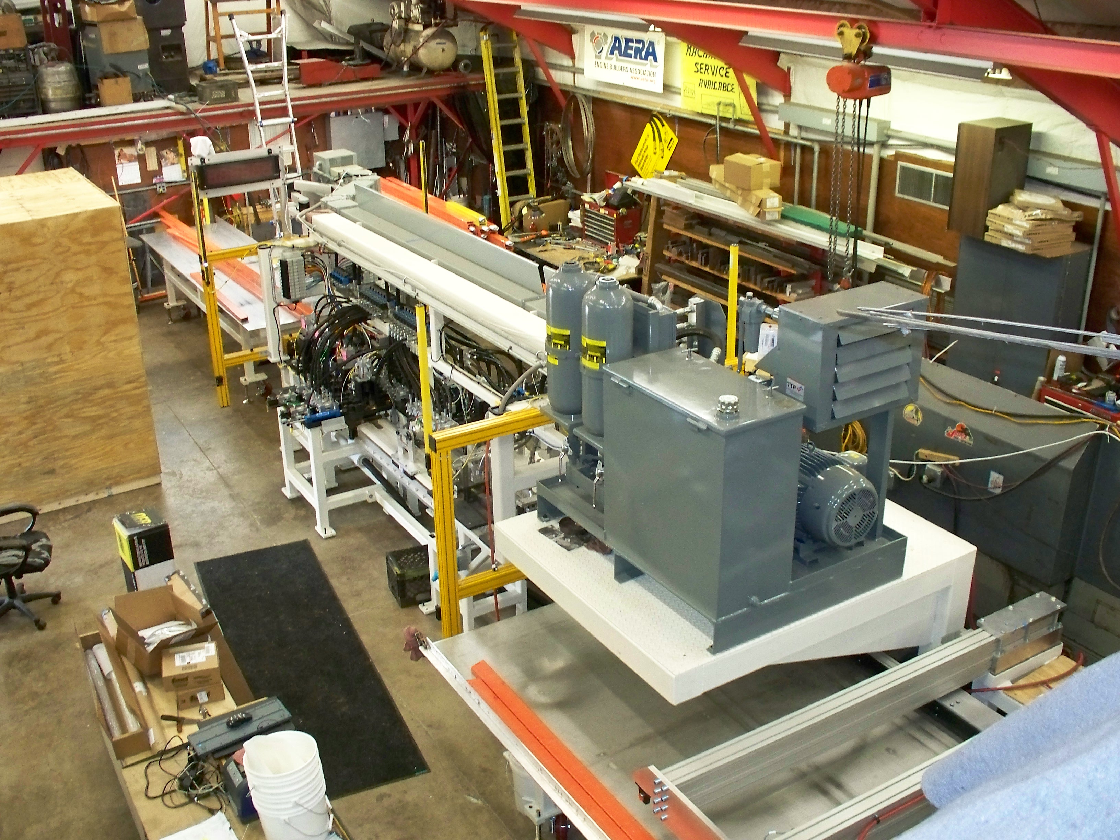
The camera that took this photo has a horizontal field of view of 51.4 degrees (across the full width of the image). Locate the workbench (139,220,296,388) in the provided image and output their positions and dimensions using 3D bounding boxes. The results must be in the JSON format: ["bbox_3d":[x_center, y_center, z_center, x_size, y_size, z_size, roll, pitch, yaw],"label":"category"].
[{"bbox_3d":[-3.615,-1.331,13.282,1.140,0.830,4.240,-15,28,-29],"label":"workbench"}]

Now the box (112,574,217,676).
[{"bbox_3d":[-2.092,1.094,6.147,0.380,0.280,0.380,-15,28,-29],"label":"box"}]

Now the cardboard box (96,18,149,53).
[{"bbox_3d":[-4.676,-4.062,12.314,0.270,0.340,0.460,16,29,32],"label":"cardboard box"}]

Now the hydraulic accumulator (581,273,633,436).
[{"bbox_3d":[0.216,-0.272,5.251,0.232,0.745,0.232,-1,24,0],"label":"hydraulic accumulator"}]

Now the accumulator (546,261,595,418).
[{"bbox_3d":[0.057,-0.373,5.481,0.232,0.745,0.232,-1,24,0],"label":"accumulator"}]

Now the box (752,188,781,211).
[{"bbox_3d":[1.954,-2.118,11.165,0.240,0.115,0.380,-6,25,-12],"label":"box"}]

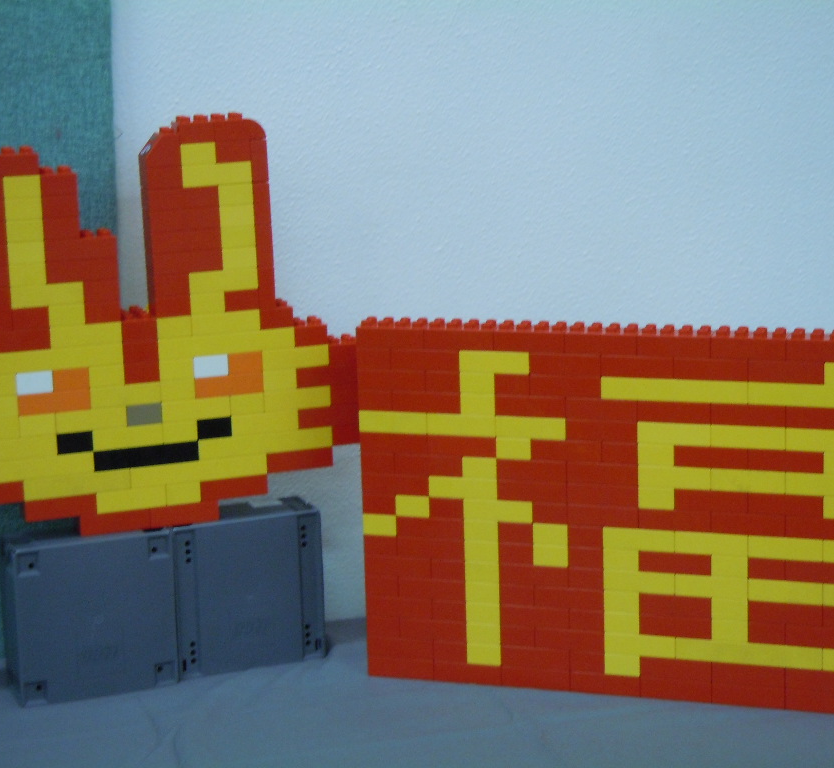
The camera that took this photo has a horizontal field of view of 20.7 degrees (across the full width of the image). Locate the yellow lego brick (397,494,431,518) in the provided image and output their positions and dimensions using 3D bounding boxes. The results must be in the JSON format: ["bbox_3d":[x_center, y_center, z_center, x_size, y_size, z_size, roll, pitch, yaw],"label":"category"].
[{"bbox_3d":[0.001,0.106,2.062,0.032,0.020,0.032,2,12,19],"label":"yellow lego brick"}]

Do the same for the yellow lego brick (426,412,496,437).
[{"bbox_3d":[0.044,0.033,2.032,0.064,0.020,0.032,2,12,19],"label":"yellow lego brick"}]

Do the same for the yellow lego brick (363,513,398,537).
[{"bbox_3d":[-0.028,0.124,2.076,0.032,0.020,0.032,2,12,19],"label":"yellow lego brick"}]

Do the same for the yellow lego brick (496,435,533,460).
[{"bbox_3d":[0.090,0.053,2.020,0.032,0.020,0.032,2,12,19],"label":"yellow lego brick"}]

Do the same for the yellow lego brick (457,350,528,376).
[{"bbox_3d":[0.073,-0.023,2.010,0.064,0.020,0.032,2,12,19],"label":"yellow lego brick"}]

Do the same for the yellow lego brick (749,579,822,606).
[{"bbox_3d":[0.320,0.174,1.963,0.064,0.020,0.032,2,12,19],"label":"yellow lego brick"}]

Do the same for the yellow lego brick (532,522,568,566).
[{"bbox_3d":[0.123,0.139,2.026,0.032,0.040,0.032,2,12,19],"label":"yellow lego brick"}]

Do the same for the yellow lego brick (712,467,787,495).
[{"bbox_3d":[0.287,0.079,1.955,0.064,0.020,0.032,2,12,19],"label":"yellow lego brick"}]

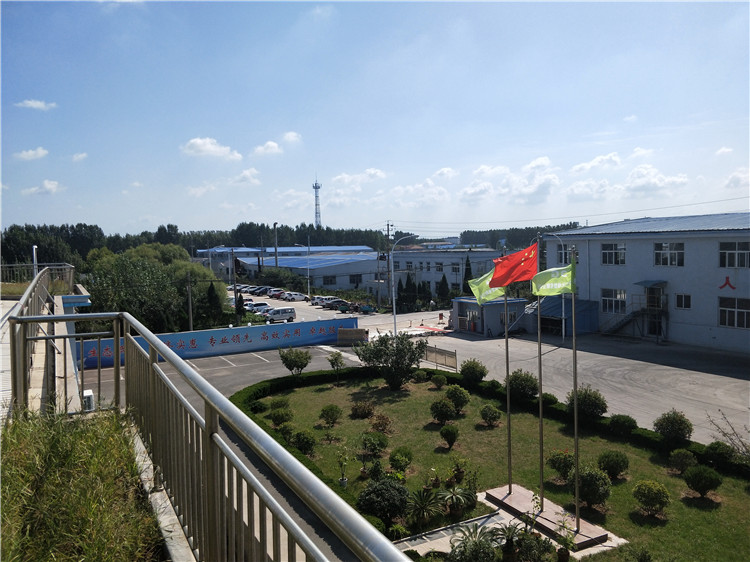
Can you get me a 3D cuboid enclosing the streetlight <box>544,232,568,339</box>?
[{"bbox_3d":[16.015,0.639,47.828,2.050,9.697,0.300,-3,4,-25],"label":"streetlight"}]

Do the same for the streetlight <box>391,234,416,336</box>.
[{"bbox_3d":[2.634,1.345,44.242,2.300,9.900,0.350,-3,4,-20],"label":"streetlight"}]

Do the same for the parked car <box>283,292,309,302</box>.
[{"bbox_3d":[-13.663,2.832,93.495,4.400,1.480,1.780,-2,4,-18],"label":"parked car"}]

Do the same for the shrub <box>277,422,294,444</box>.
[{"bbox_3d":[-4.064,7.068,25.176,0.838,1.046,0.838,-1,4,0],"label":"shrub"}]

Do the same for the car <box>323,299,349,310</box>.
[{"bbox_3d":[-5.736,3.943,87.500,4.500,1.470,1.780,-3,5,-31],"label":"car"}]

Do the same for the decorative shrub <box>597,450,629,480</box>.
[{"bbox_3d":[9.450,7.280,21.500,1.200,1.050,1.200,-1,4,0],"label":"decorative shrub"}]

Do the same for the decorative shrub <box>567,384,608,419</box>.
[{"bbox_3d":[10.903,6.299,27.772,2.000,1.850,2.000,-1,4,0],"label":"decorative shrub"}]

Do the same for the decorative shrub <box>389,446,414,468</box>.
[{"bbox_3d":[1.112,7.392,22.580,0.979,0.920,0.979,-2,4,0],"label":"decorative shrub"}]

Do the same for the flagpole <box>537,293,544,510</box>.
[{"bbox_3d":[5.564,3.140,18.213,0.120,9.480,0.120,-2,4,0],"label":"flagpole"}]

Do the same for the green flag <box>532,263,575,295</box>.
[{"bbox_3d":[5.746,-0.112,17.384,1.400,1.150,0.350,0,4,16],"label":"green flag"}]

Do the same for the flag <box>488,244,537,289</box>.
[{"bbox_3d":[4.550,-0.510,17.800,1.650,1.500,0.400,-1,4,7],"label":"flag"}]

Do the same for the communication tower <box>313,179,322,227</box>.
[{"bbox_3d":[-35.808,-37.837,331.265,5.800,49.200,5.800,-2,4,0],"label":"communication tower"}]

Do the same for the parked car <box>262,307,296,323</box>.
[{"bbox_3d":[-12.120,4.296,68.094,3.950,1.880,1.600,-3,4,-25],"label":"parked car"}]

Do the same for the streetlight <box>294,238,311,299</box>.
[{"bbox_3d":[-14.000,-2.450,104.300,2.900,10.900,0.400,-1,4,0],"label":"streetlight"}]

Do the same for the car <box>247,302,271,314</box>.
[{"bbox_3d":[-17.119,3.932,78.560,4.400,1.650,1.800,-4,4,-22],"label":"car"}]

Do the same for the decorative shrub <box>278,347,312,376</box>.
[{"bbox_3d":[-5.447,5.795,37.326,2.200,2.300,2.200,-1,4,0],"label":"decorative shrub"}]

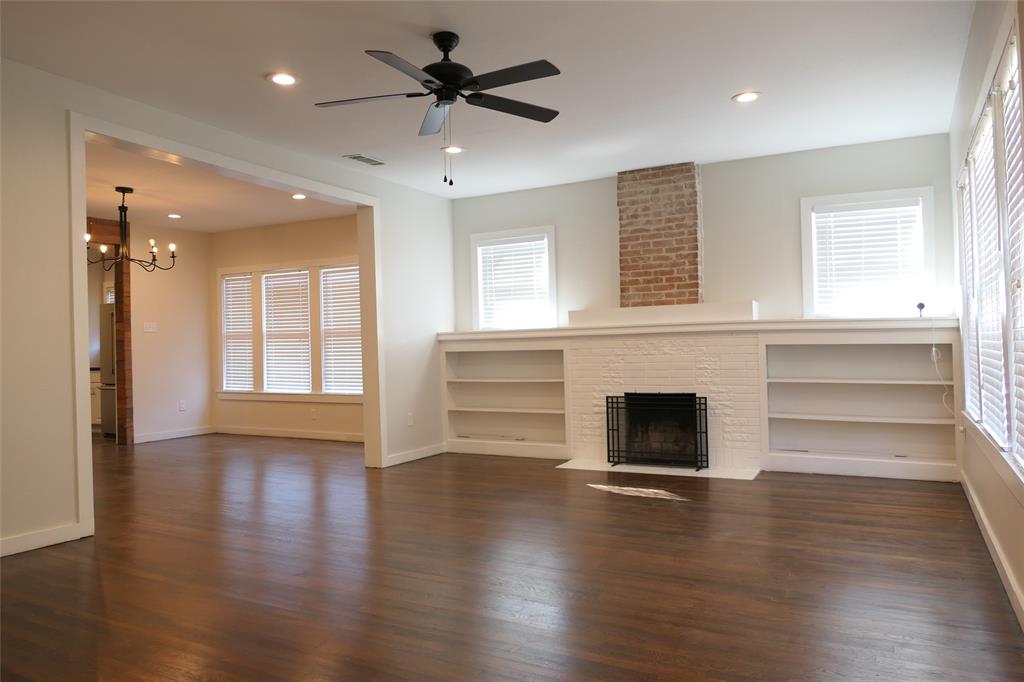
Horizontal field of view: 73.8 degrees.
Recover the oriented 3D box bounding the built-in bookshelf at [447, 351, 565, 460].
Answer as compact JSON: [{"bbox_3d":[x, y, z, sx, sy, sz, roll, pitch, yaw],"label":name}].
[{"bbox_3d":[-0.031,0.628,6.972,1.359,1.062,0.260,-1,-1,26],"label":"built-in bookshelf"}]

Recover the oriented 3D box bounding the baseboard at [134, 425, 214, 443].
[{"bbox_3d":[-4.375,1.218,8.893,0.018,0.095,1.008,-2,-1,34],"label":"baseboard"}]

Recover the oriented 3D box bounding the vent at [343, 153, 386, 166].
[{"bbox_3d":[-1.259,-1.530,5.809,0.185,0.020,0.350,-1,-1,29],"label":"vent"}]

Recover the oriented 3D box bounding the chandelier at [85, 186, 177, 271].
[{"bbox_3d":[-3.767,-1.082,6.622,0.930,0.792,0.930,-1,-1,26],"label":"chandelier"}]

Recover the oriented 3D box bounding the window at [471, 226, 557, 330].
[{"bbox_3d":[0.016,-0.626,7.081,0.974,1.051,0.080,-1,-1,26],"label":"window"}]

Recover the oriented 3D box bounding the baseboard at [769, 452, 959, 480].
[{"bbox_3d":[2.759,1.016,5.463,1.408,0.149,0.025,-1,-1,26],"label":"baseboard"}]

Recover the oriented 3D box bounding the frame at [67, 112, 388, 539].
[{"bbox_3d":[-1.965,-0.081,5.265,0.150,2.530,2.713,-1,-1,31],"label":"frame"}]

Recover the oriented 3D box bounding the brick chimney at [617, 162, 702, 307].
[{"bbox_3d":[1.373,-0.941,6.313,0.732,1.291,0.180,-1,-1,26],"label":"brick chimney"}]

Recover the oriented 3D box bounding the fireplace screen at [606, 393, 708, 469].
[{"bbox_3d":[1.270,0.817,6.091,0.909,0.616,0.180,-1,-1,26],"label":"fireplace screen"}]

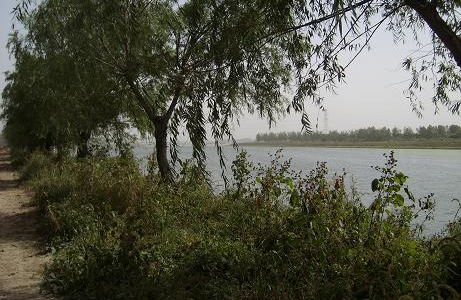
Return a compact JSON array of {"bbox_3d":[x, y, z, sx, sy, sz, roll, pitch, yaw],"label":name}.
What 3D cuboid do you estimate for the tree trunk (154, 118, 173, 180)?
[{"bbox_3d":[-1.570,0.030,11.000,0.380,1.550,0.340,0,1,0],"label":"tree trunk"}]

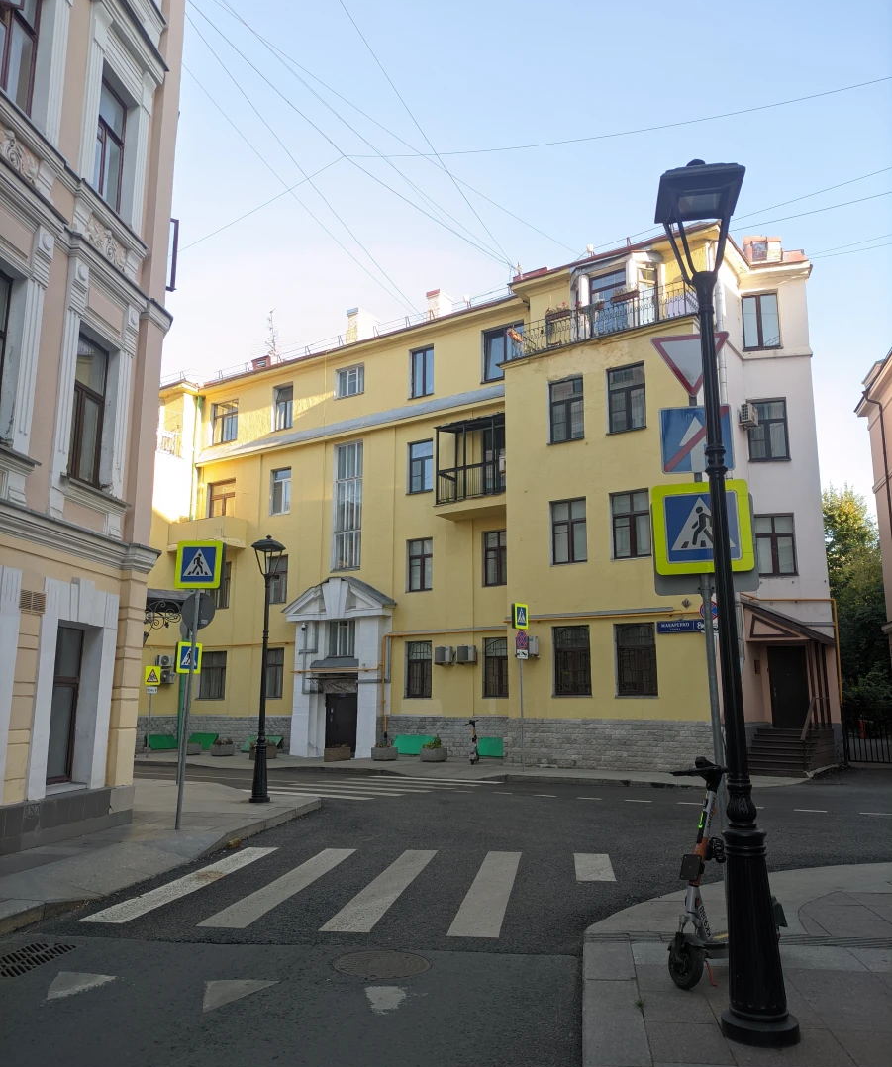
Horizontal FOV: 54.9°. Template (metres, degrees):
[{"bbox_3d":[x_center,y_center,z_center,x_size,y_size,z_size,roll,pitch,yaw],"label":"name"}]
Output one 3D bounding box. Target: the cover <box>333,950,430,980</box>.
[{"bbox_3d":[-0.431,2.890,5.741,0.650,0.030,0.650,0,-11,0],"label":"cover"}]

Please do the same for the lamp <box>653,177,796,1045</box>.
[{"bbox_3d":[1.547,0.115,4.735,0.480,4.840,0.480,-2,-12,10],"label":"lamp"}]

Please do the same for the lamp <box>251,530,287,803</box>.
[{"bbox_3d":[-3.288,2.370,15.663,0.480,4.780,0.480,-6,-13,27],"label":"lamp"}]

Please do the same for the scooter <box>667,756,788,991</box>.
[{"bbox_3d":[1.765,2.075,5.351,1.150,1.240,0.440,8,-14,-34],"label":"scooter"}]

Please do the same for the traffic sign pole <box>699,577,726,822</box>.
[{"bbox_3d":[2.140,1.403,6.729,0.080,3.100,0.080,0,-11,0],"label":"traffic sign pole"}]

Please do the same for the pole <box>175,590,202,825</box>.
[{"bbox_3d":[-3.630,2.296,11.996,0.080,3.500,0.080,0,-11,0],"label":"pole"}]

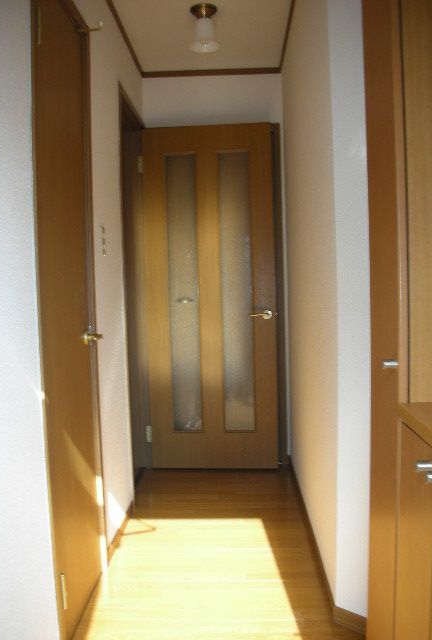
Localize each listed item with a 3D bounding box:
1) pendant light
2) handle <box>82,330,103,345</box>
[{"bbox_3d":[-0.051,-1.304,2.889,0.141,0.182,0.141,-1,4,2],"label":"pendant light"},{"bbox_3d":[-0.436,0.066,2.254,0.063,0.050,0.135,-1,4,2],"label":"handle"}]

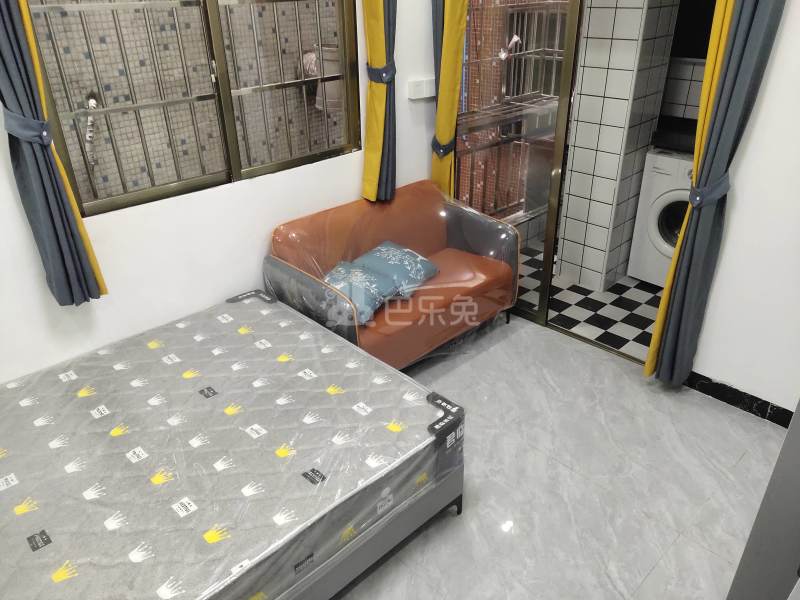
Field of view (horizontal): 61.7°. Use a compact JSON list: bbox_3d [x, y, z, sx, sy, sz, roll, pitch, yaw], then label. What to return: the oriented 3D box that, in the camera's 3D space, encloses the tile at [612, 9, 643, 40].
[{"bbox_3d":[1.214,-1.464,3.573,0.150,0.150,0.010,25,37,39],"label":"tile"}]

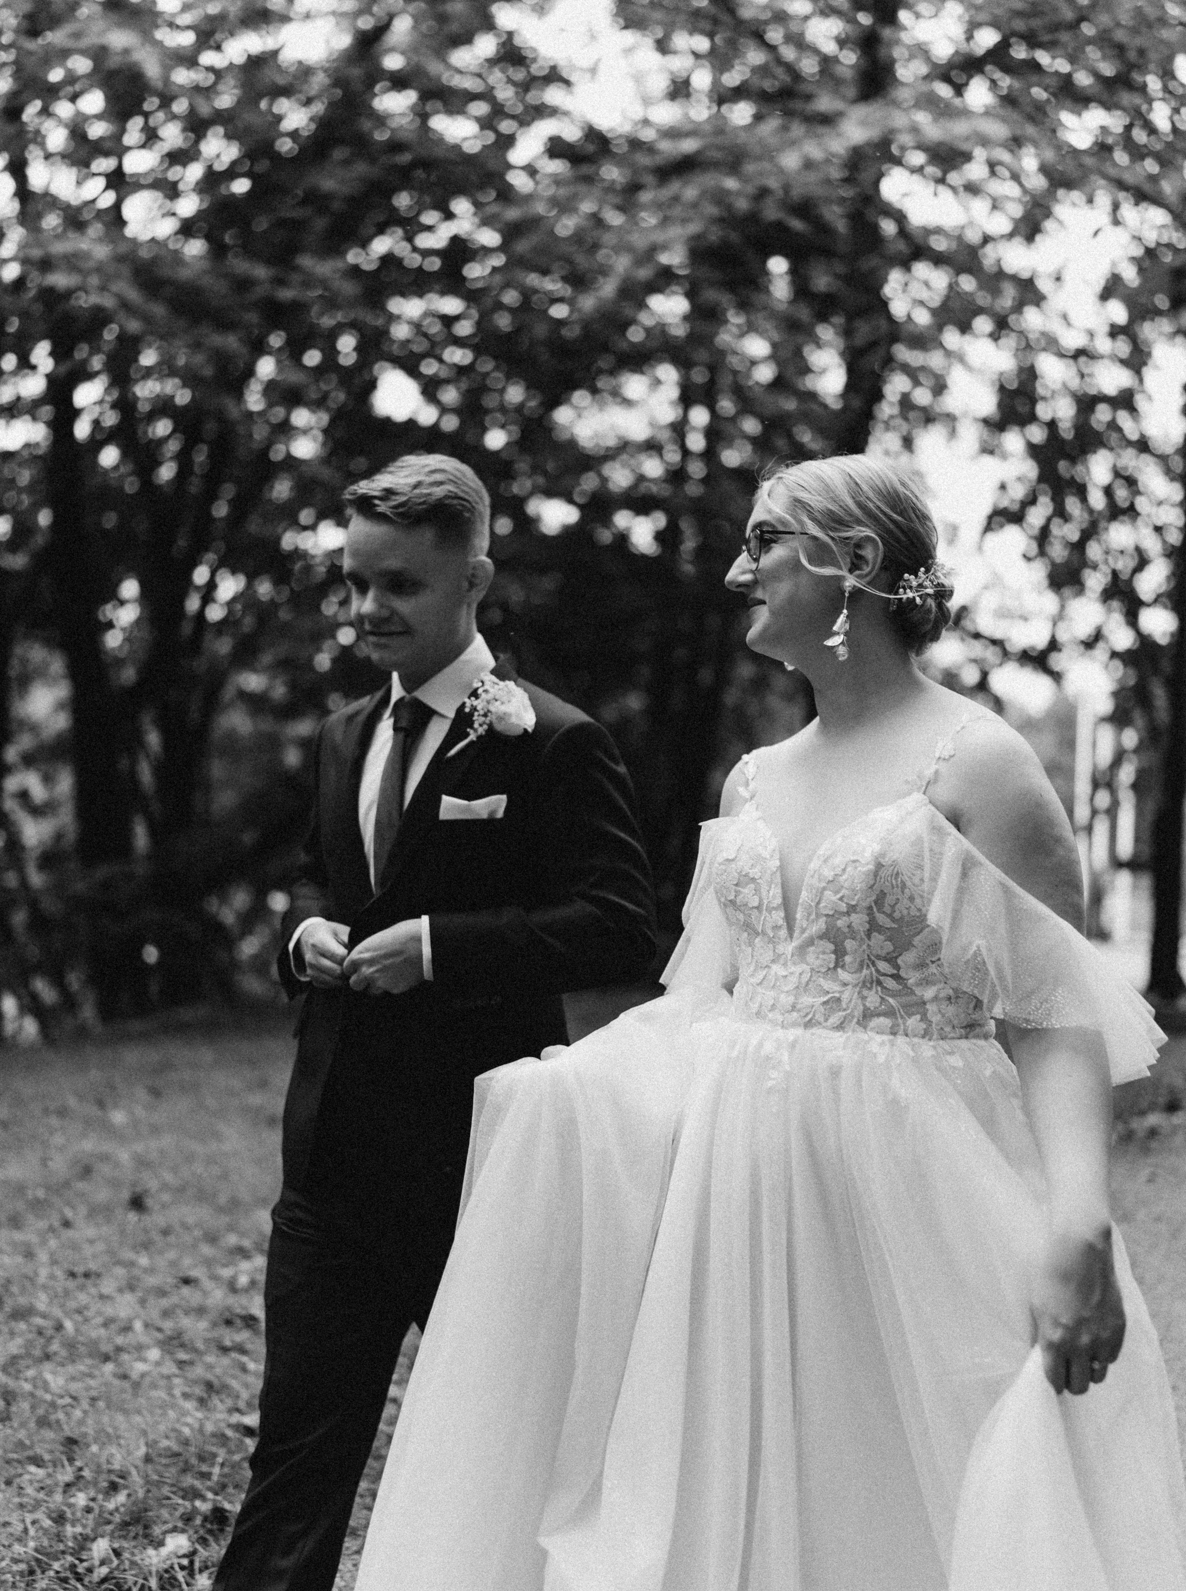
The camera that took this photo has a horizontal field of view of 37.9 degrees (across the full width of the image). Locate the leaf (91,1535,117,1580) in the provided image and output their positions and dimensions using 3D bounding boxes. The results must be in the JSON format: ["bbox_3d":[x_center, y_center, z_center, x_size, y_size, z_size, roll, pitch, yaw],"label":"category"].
[{"bbox_3d":[-0.869,1.353,3.070,0.050,0.045,0.070,0,-1,0],"label":"leaf"}]

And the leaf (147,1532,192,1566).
[{"bbox_3d":[-0.759,1.352,3.100,0.080,0.035,0.070,0,-1,0],"label":"leaf"}]

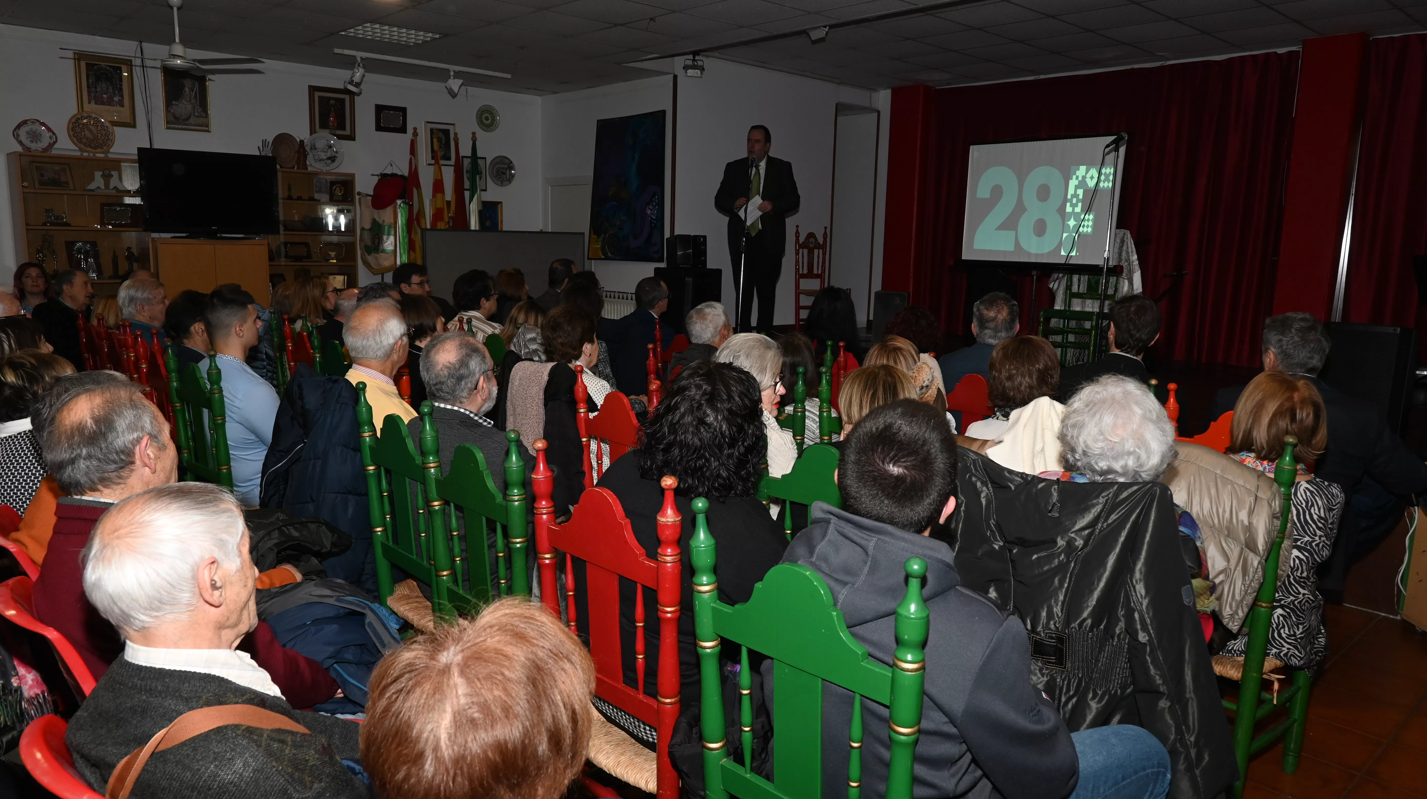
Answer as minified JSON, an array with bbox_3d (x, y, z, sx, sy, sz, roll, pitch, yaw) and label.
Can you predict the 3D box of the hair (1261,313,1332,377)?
[{"bbox_3d":[1.880,-0.180,3.070,0.180,0.210,0.200,4,10,15],"label":"hair"}]

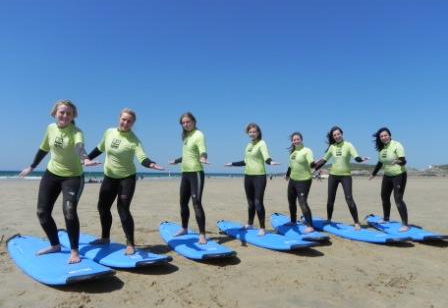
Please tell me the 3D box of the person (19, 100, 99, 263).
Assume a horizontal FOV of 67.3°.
[{"bbox_3d":[-1.611,0.229,3.446,0.860,1.610,0.630,1,-3,-2],"label":"person"}]

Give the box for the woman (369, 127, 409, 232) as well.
[{"bbox_3d":[2.719,0.371,5.567,0.680,1.630,0.720,4,-5,-44],"label":"woman"}]

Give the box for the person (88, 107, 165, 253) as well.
[{"bbox_3d":[-1.102,0.297,3.809,0.900,1.580,0.580,0,-3,14],"label":"person"}]

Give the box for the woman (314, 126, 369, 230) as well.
[{"bbox_3d":[1.909,0.349,5.527,0.880,1.640,0.700,-1,-4,22],"label":"woman"}]

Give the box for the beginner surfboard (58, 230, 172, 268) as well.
[{"bbox_3d":[-1.352,1.058,3.743,2.350,0.200,0.540,-3,-4,41],"label":"beginner surfboard"}]

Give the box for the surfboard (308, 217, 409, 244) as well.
[{"bbox_3d":[1.903,1.160,5.114,0.540,0.200,2.350,2,-4,-24],"label":"surfboard"}]

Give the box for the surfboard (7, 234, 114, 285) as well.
[{"bbox_3d":[-1.810,1.035,3.480,2.220,0.160,0.560,-3,-5,44],"label":"surfboard"}]

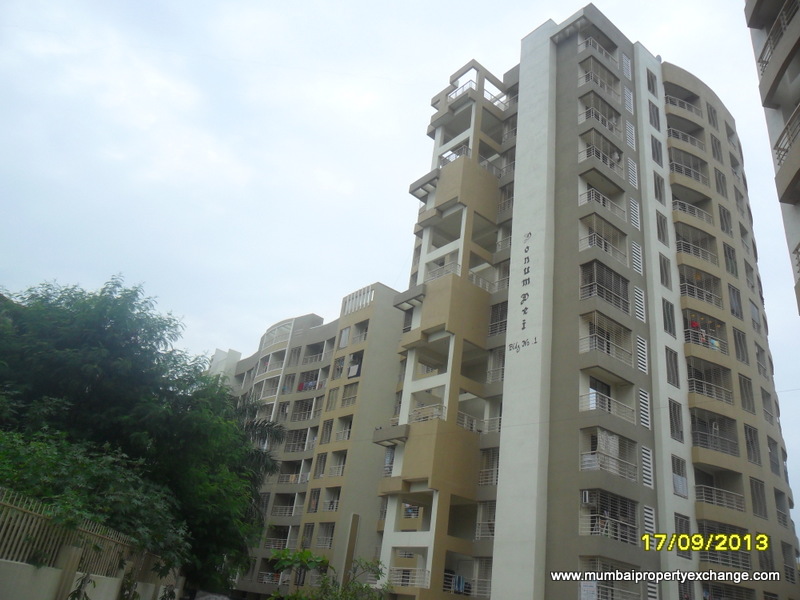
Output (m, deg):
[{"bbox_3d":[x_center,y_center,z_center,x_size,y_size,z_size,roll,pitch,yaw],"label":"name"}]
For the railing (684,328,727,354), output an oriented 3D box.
[{"bbox_3d":[17.715,2.450,35.970,3.272,0.760,0.398,17,-26,-20],"label":"railing"}]

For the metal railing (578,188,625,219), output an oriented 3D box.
[{"bbox_3d":[11.644,-5.172,35.707,3.142,0.760,1.034,23,-29,-32],"label":"metal railing"}]

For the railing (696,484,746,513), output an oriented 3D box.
[{"bbox_3d":[16.719,10.324,32.407,3.272,0.760,0.398,17,-26,-20],"label":"railing"}]

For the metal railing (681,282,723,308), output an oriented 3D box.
[{"bbox_3d":[18.047,-0.182,37.162,3.272,0.760,0.398,17,-26,-20],"label":"metal railing"}]

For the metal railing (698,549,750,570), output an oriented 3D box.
[{"bbox_3d":[16.389,12.934,31.225,3.272,0.760,0.398,17,-26,-20],"label":"metal railing"}]

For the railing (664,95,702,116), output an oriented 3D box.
[{"bbox_3d":[19.703,-13.272,43.086,3.272,0.760,0.398,17,-26,-20],"label":"railing"}]

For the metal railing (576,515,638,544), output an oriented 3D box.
[{"bbox_3d":[9.657,10.539,28.596,3.142,0.760,1.034,23,-29,-32],"label":"metal railing"}]

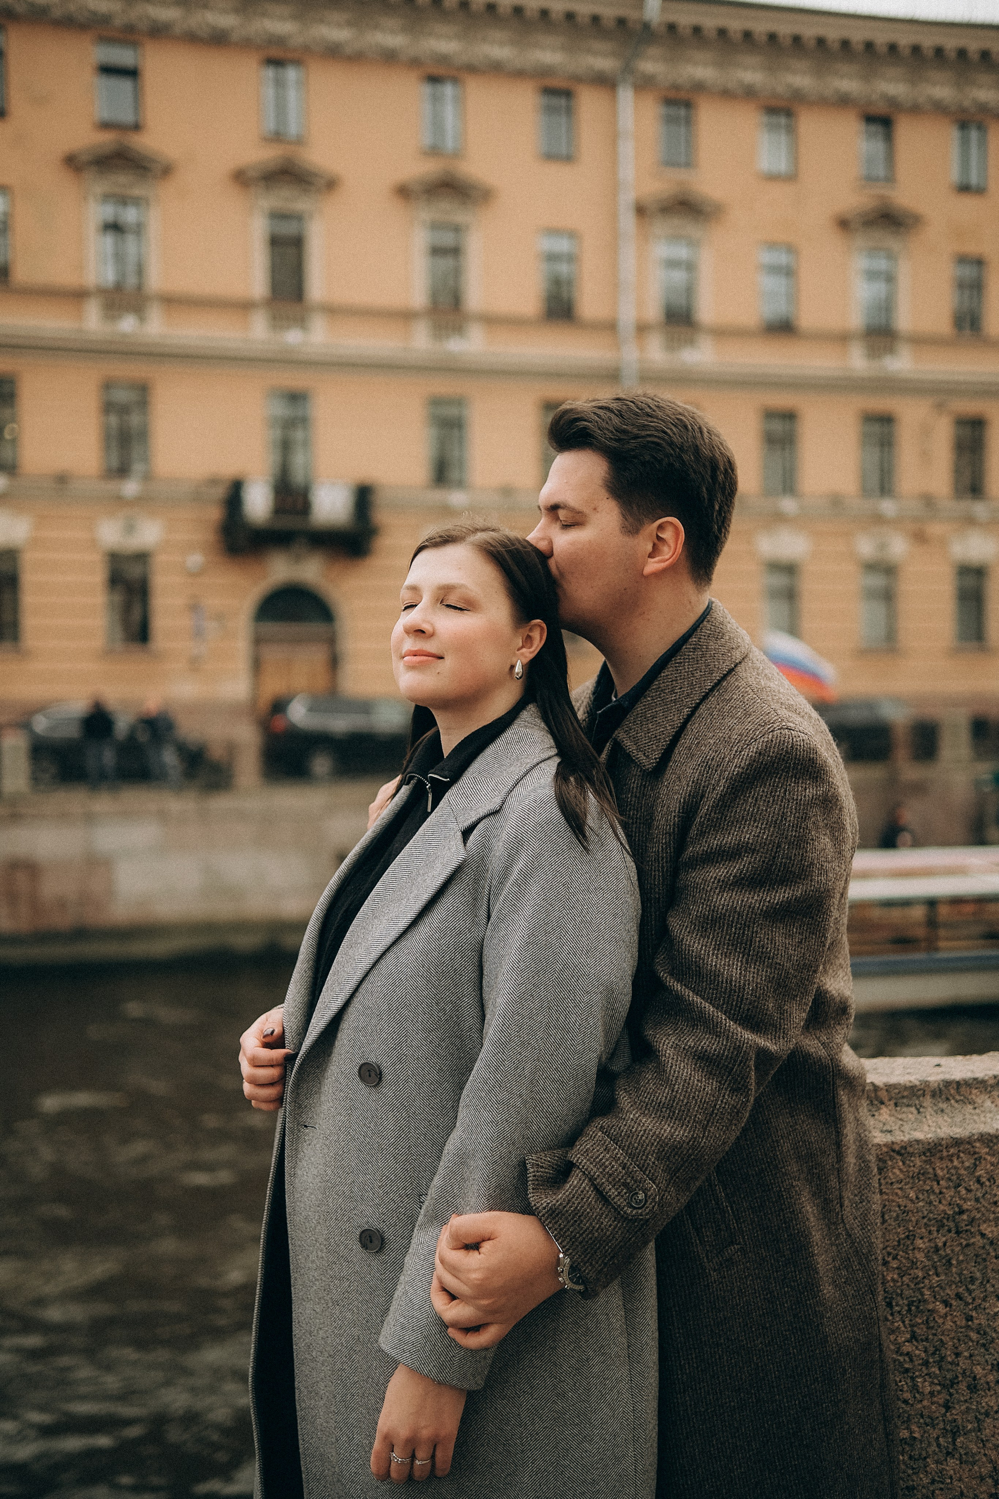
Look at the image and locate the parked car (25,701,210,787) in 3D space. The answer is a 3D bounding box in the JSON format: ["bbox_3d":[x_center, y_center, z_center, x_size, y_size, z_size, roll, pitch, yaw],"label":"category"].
[{"bbox_3d":[-7.426,-0.153,41.300,4.350,1.620,1.820,-1,1,-19],"label":"parked car"}]

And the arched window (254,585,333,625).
[{"bbox_3d":[-4.952,-3.475,50.000,1.950,0.950,0.200,-1,1,-19],"label":"arched window"}]

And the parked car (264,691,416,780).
[{"bbox_3d":[-2.304,-0.245,43.200,4.800,1.770,1.920,-1,1,-19],"label":"parked car"}]

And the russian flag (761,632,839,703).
[{"bbox_3d":[5.196,-1.428,36.000,1.300,1.220,0.300,-1,1,0],"label":"russian flag"}]

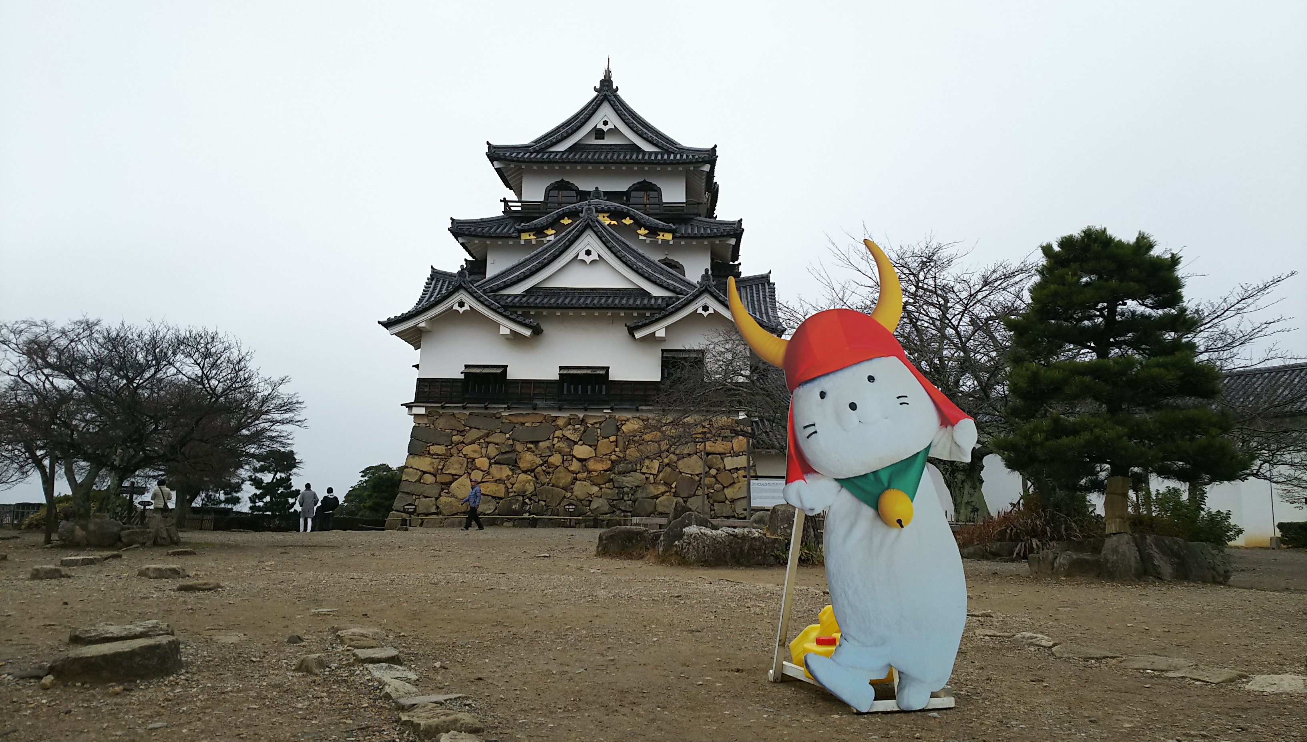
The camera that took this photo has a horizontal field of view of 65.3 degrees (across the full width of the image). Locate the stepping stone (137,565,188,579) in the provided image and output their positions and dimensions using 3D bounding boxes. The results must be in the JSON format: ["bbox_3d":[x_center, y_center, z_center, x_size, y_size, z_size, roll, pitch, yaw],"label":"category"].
[{"bbox_3d":[-4.898,2.004,10.144,0.480,0.120,0.360,4,-9,-25],"label":"stepping stone"}]

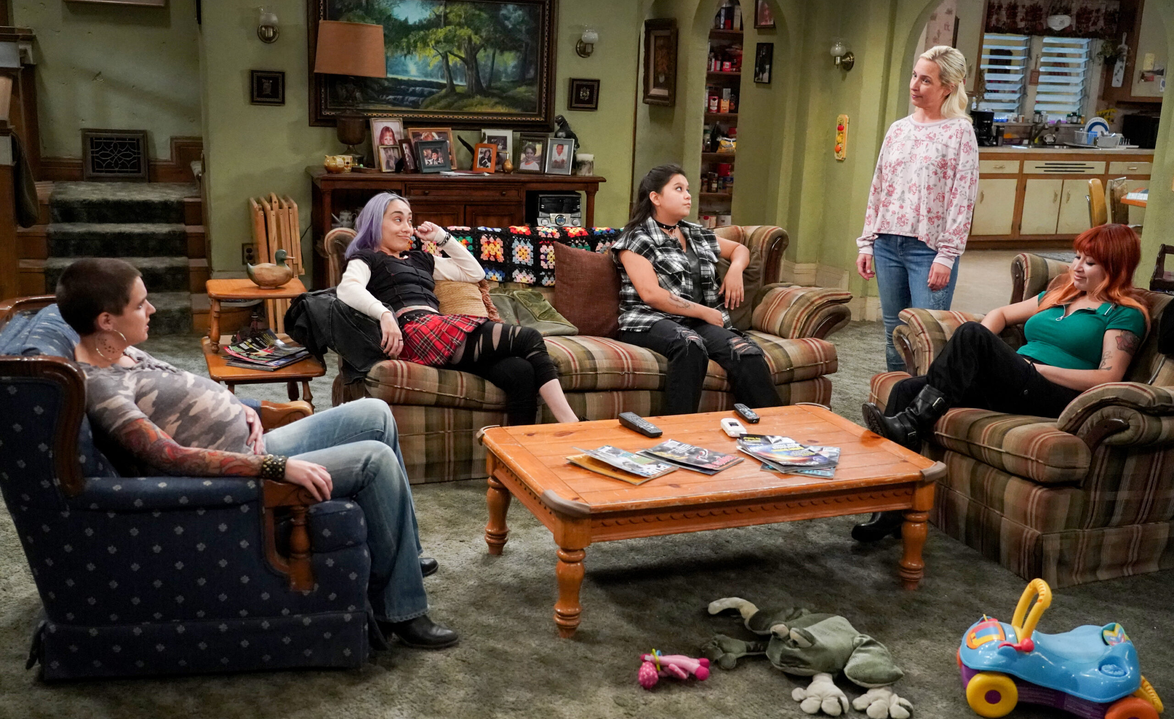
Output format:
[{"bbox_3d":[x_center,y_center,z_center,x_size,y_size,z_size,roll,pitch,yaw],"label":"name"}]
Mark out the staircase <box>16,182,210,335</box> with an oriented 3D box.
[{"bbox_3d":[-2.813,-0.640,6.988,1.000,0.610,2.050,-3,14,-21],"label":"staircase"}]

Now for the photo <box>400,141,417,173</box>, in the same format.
[{"bbox_3d":[-1.046,-1.188,6.869,0.020,0.188,0.088,-6,9,26],"label":"photo"}]

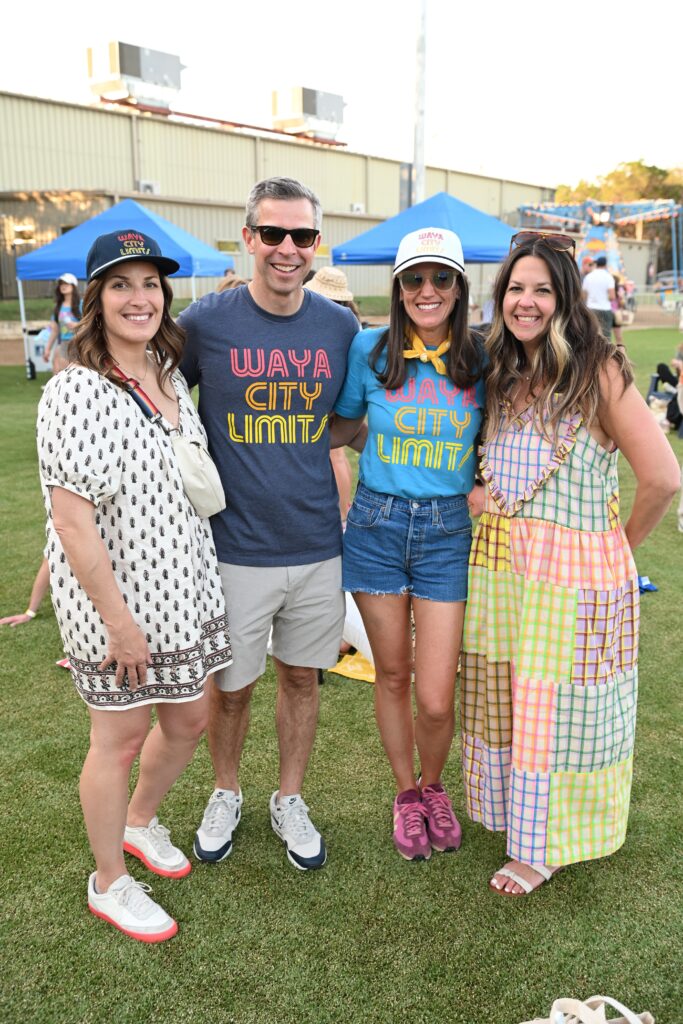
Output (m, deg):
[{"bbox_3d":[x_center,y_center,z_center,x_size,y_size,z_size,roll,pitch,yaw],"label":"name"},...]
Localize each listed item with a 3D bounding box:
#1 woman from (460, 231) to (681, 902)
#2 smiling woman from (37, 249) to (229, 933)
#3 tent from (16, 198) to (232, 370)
[{"bbox_3d":[0.577,0.155,2.497,0.570,1.670,0.420,5,15,21],"label":"woman"},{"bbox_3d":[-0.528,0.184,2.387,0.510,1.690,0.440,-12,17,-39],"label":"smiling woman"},{"bbox_3d":[-3.770,-4.095,17.569,3.050,3.050,3.050,1,14,6],"label":"tent"}]

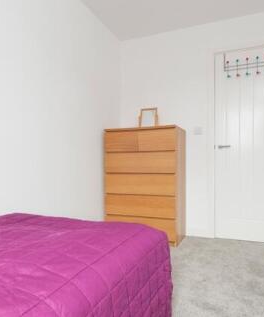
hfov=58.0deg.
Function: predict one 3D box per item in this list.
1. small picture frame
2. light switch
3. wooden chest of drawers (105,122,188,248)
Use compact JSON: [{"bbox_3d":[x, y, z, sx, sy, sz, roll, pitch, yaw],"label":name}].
[{"bbox_3d":[0.186,-0.447,2.680,0.226,0.237,0.080,0,1,22],"label":"small picture frame"},{"bbox_3d":[0.757,-0.311,2.700,0.086,0.086,0.012,0,1,22],"label":"light switch"},{"bbox_3d":[0.165,0.283,2.725,0.800,1.230,0.480,0,1,22],"label":"wooden chest of drawers"}]

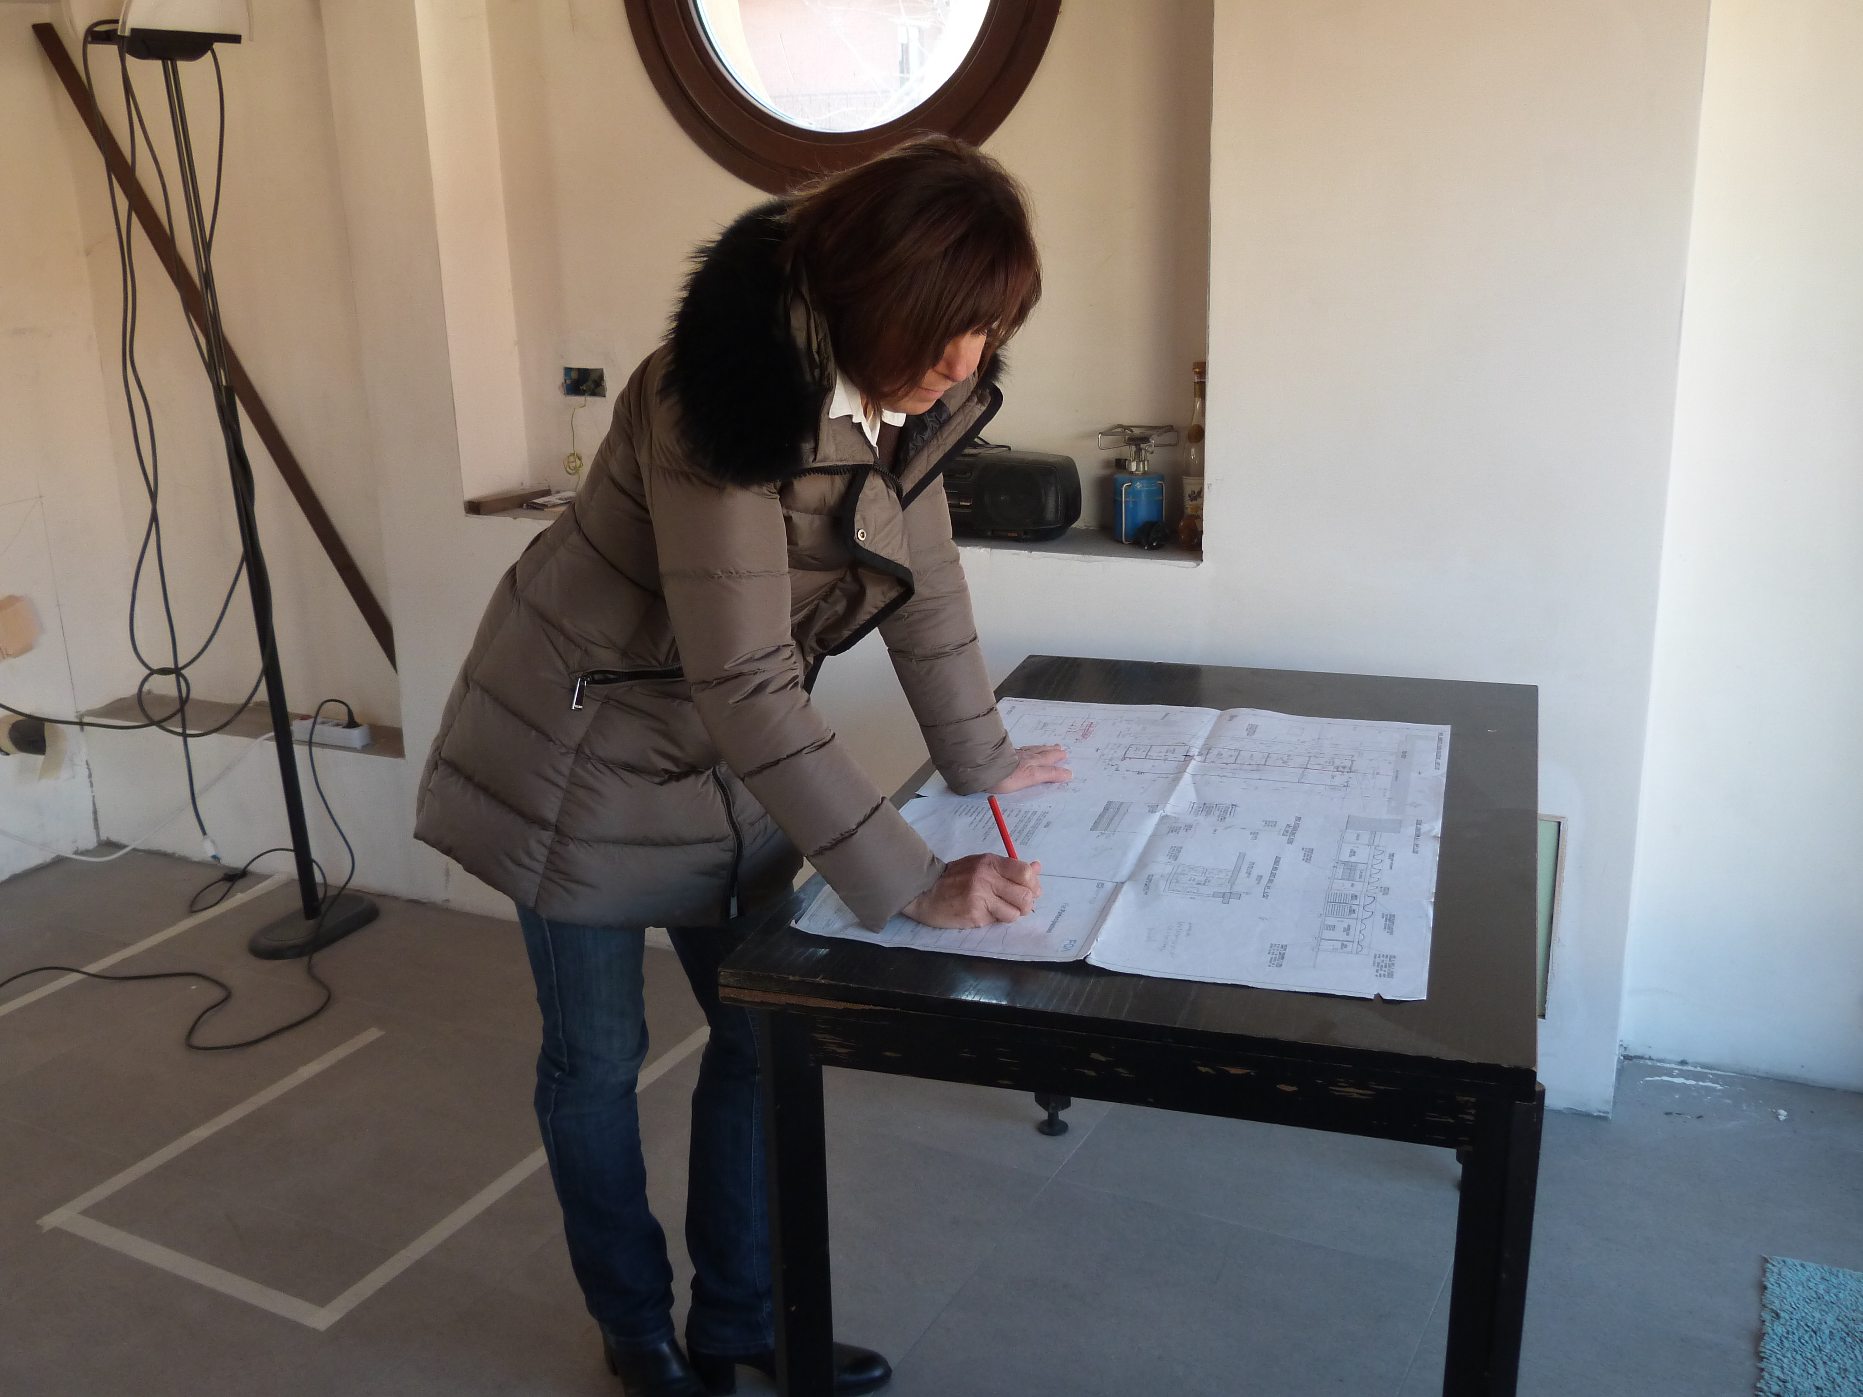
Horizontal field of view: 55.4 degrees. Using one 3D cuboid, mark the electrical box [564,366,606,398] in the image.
[{"bbox_3d":[-0.703,-0.654,3.665,0.104,0.067,0.045,6,18,25],"label":"electrical box"}]

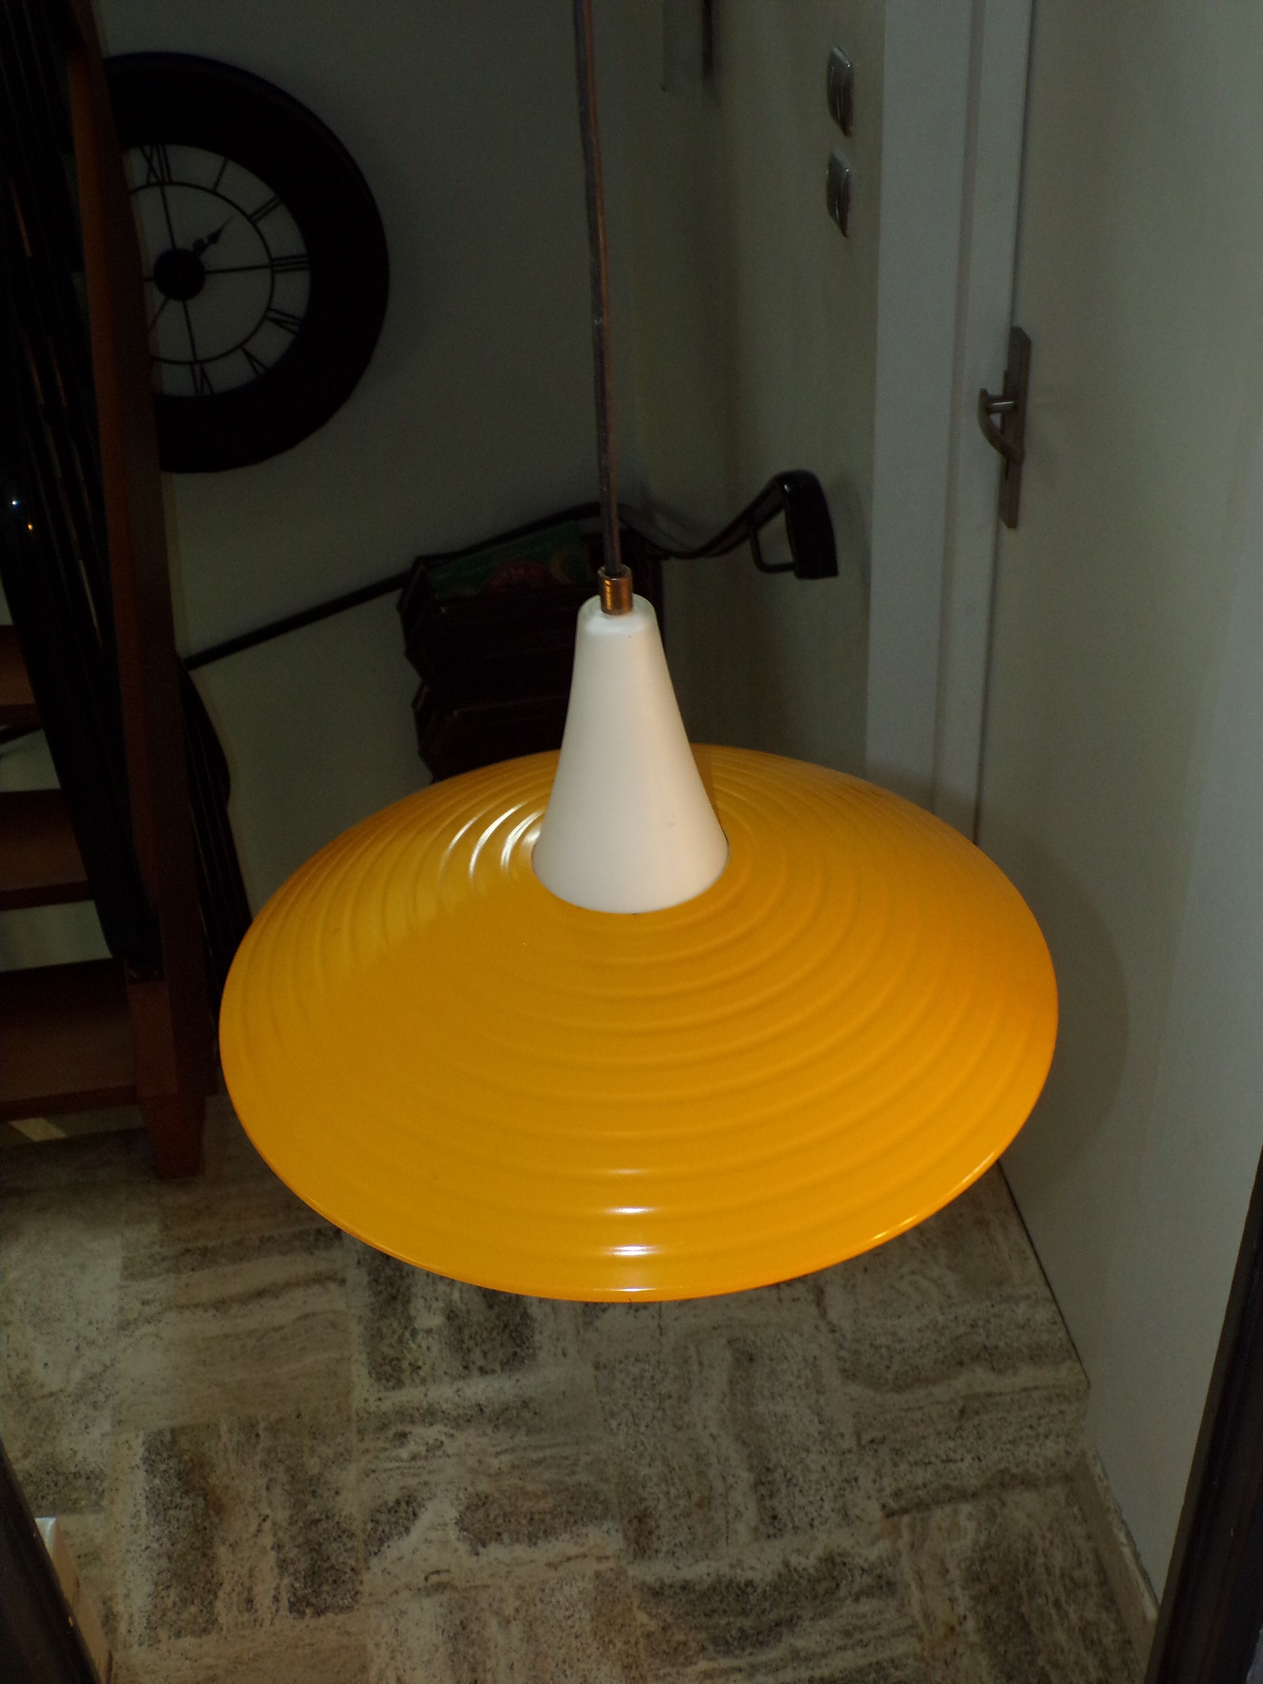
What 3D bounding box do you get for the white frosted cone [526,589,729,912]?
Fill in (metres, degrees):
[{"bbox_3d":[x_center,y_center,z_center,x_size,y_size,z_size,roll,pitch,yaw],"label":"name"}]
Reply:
[{"bbox_3d":[-0.003,-0.044,0.745,0.084,0.120,0.084,-3,36,0],"label":"white frosted cone"}]

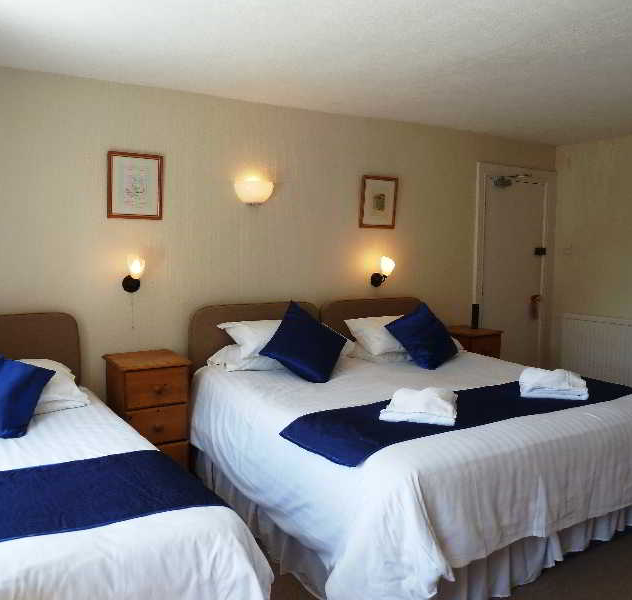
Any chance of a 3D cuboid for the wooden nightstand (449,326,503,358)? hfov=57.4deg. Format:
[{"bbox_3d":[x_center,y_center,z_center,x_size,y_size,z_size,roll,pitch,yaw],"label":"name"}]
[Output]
[{"bbox_3d":[1.208,0.593,4.607,0.380,0.705,0.430,-2,5,-29],"label":"wooden nightstand"}]

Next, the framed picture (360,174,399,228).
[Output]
[{"bbox_3d":[0.480,-0.734,4.355,0.320,0.388,0.023,-2,5,-29],"label":"framed picture"}]

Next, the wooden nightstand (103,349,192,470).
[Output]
[{"bbox_3d":[-0.996,0.683,3.389,0.390,0.687,0.455,-2,5,-29],"label":"wooden nightstand"}]

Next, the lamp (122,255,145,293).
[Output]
[{"bbox_3d":[-1.080,-0.155,3.443,0.106,0.235,0.200,-2,5,-29],"label":"lamp"}]

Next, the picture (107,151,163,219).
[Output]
[{"bbox_3d":[-1.088,-0.684,3.497,0.323,0.388,0.023,-2,5,-29],"label":"picture"}]

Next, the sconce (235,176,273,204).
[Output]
[{"bbox_3d":[-0.383,-0.707,3.819,0.273,0.173,0.135,-2,5,-29],"label":"sconce"}]

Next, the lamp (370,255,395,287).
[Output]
[{"bbox_3d":[0.510,-0.211,4.312,0.106,0.235,0.200,-2,5,-29],"label":"lamp"}]

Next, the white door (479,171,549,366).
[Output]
[{"bbox_3d":[1.742,-0.080,5.131,0.750,1.965,0.050,-2,5,-29],"label":"white door"}]

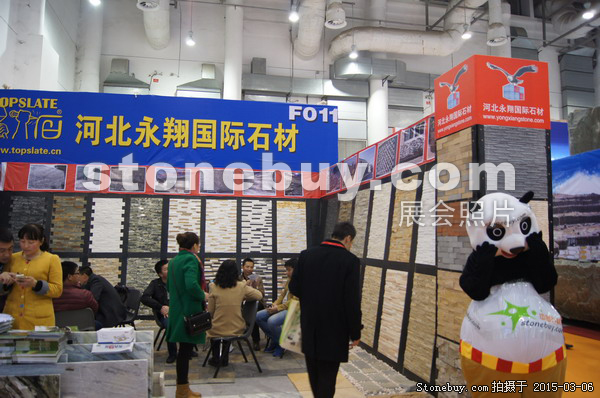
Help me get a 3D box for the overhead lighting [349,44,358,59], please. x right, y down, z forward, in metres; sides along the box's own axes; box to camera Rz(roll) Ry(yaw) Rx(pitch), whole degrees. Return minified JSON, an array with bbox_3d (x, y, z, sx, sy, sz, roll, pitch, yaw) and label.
[{"bbox_3d":[2.326,-6.402,19.500,0.420,0.600,0.420,0,-5,0],"label":"overhead lighting"}]

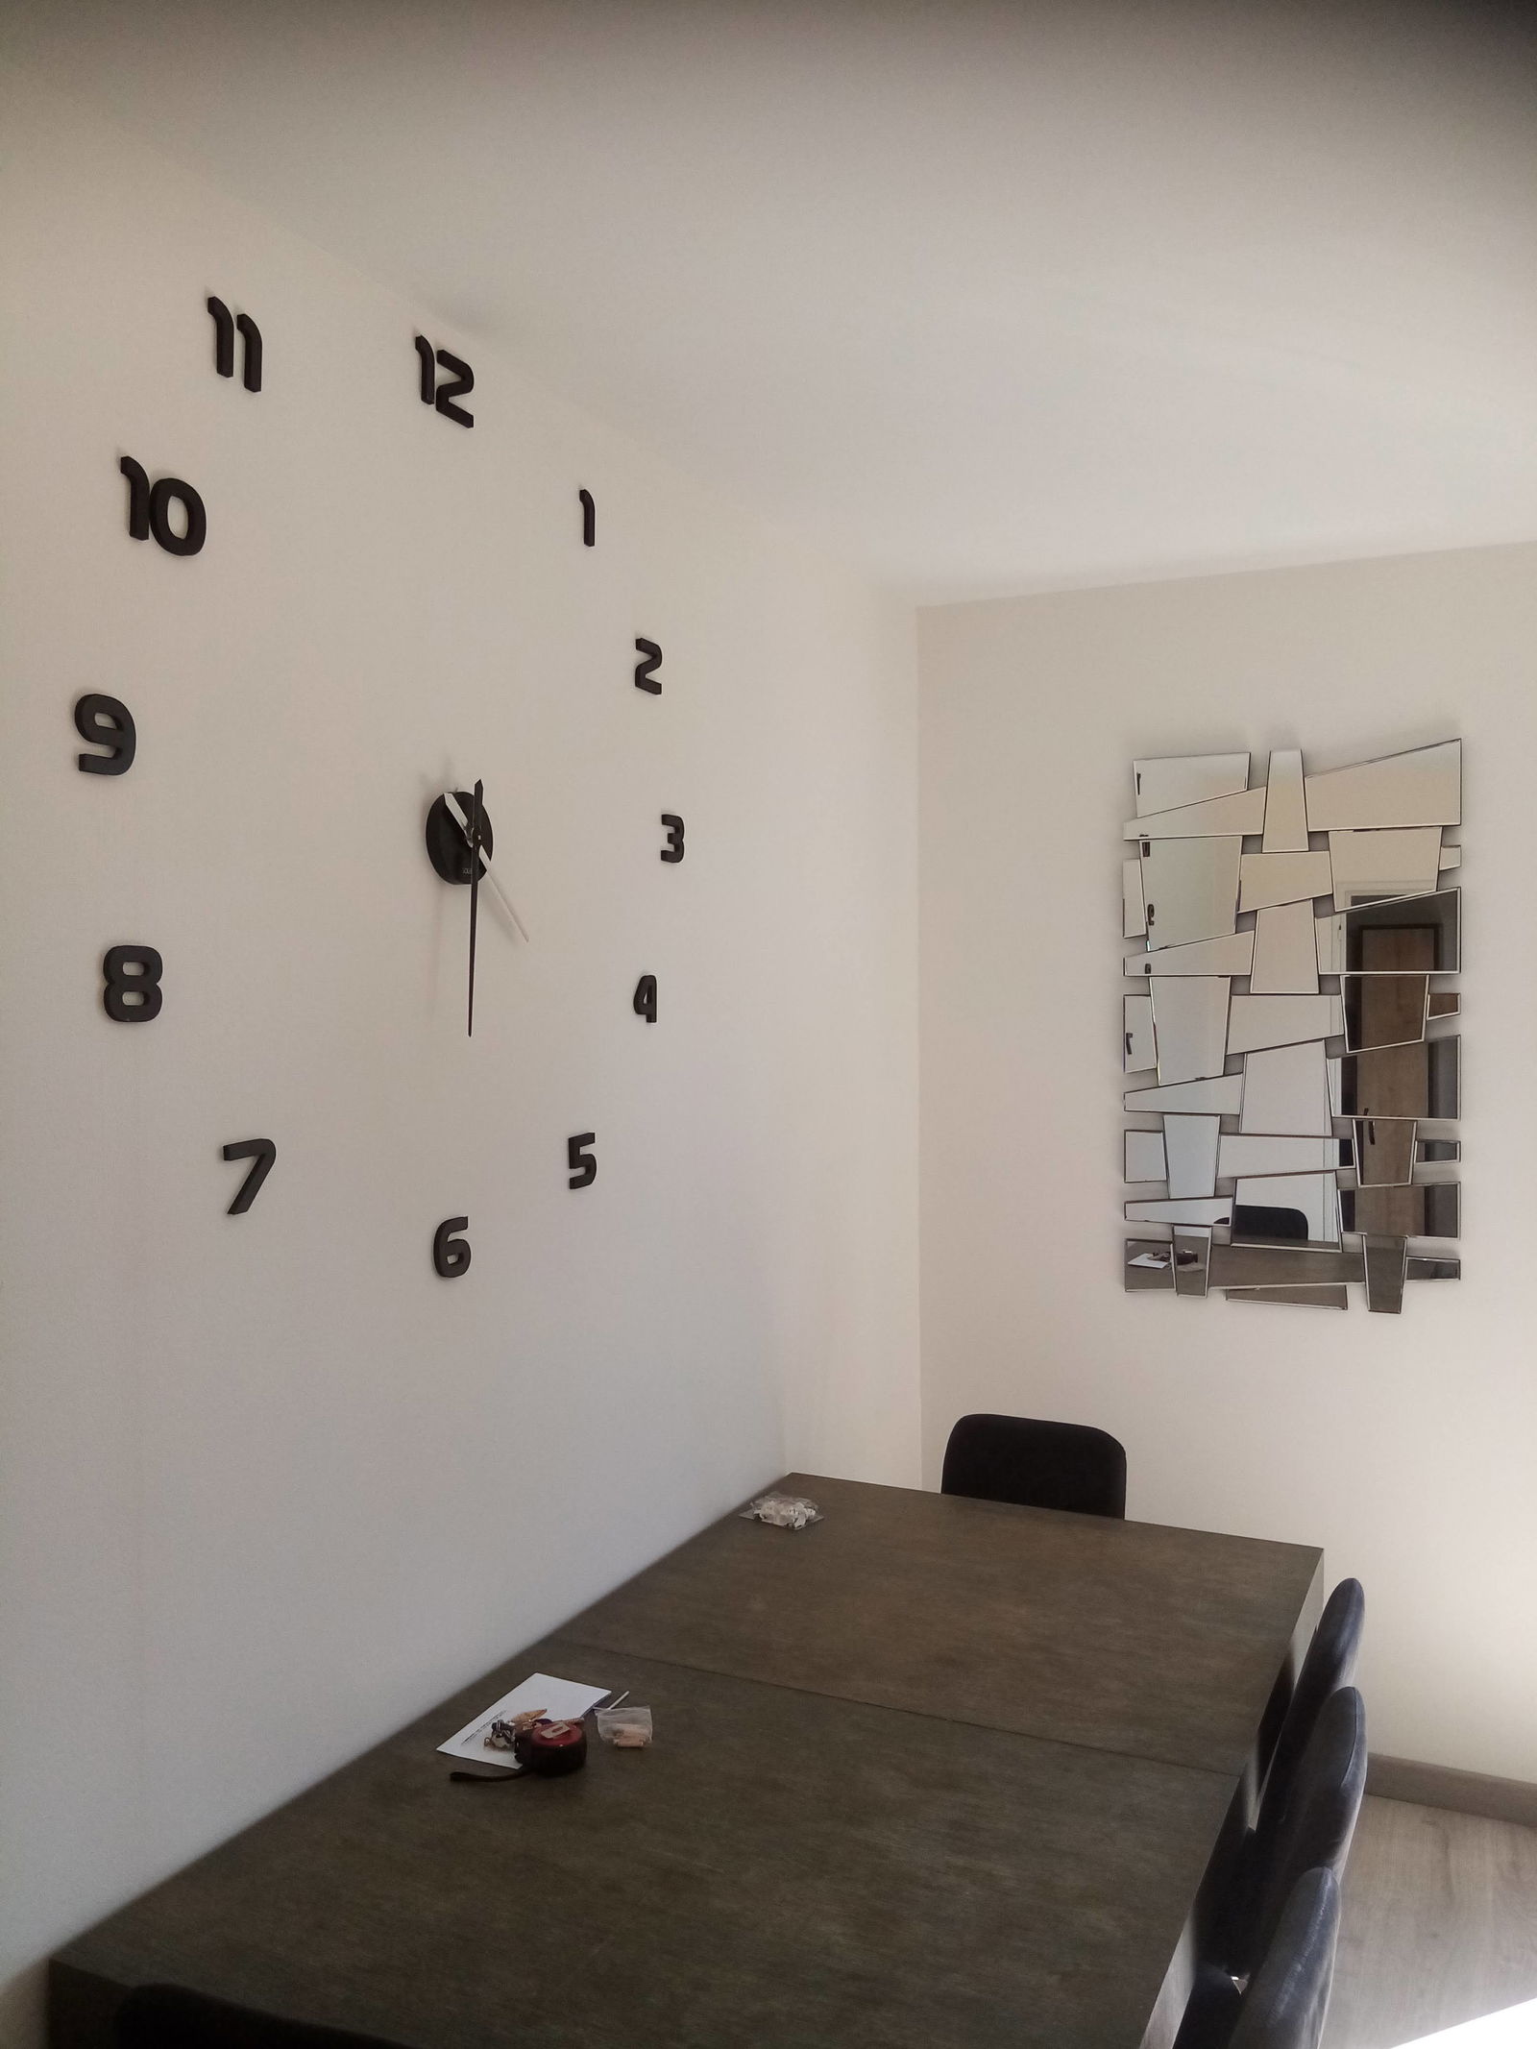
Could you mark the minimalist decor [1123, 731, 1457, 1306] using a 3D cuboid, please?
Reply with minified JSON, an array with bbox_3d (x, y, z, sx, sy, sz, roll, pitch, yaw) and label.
[{"bbox_3d":[1.068,0.008,3.177,0.660,1.150,0.033,0,2,26],"label":"minimalist decor"}]

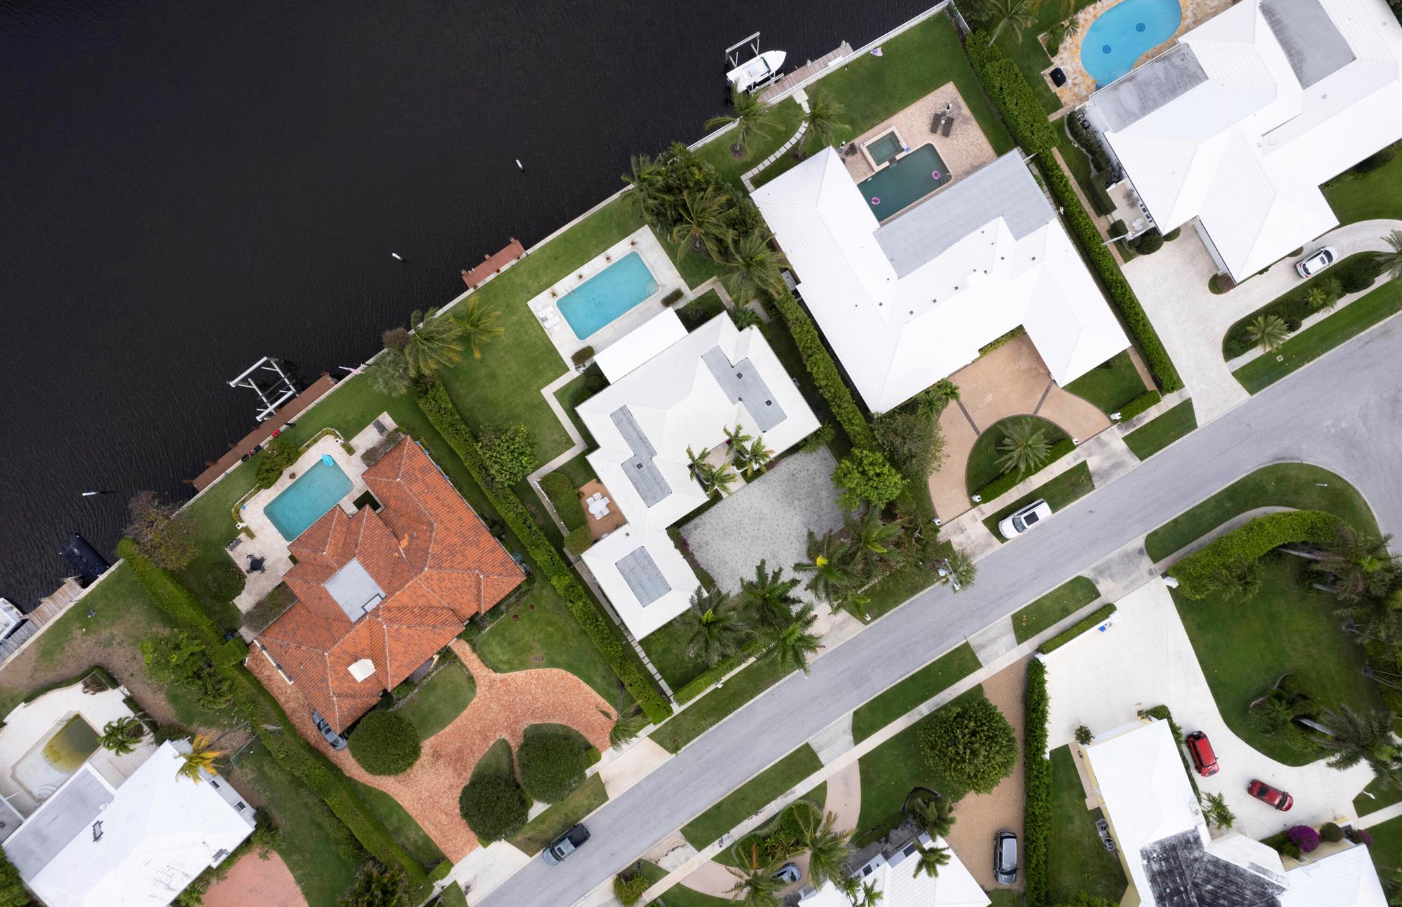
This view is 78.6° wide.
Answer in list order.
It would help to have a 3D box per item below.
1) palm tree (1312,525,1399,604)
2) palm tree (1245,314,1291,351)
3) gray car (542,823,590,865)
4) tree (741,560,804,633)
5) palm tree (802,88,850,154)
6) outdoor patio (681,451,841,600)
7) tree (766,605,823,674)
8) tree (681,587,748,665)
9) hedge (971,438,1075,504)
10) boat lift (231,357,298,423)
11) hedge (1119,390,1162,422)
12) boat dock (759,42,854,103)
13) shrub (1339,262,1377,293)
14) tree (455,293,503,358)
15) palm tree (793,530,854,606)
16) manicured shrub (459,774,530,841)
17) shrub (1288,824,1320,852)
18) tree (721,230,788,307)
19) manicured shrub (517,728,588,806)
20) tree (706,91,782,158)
[{"bbox_3d":[59.200,9.900,81.200,6.500,12.600,6.800,0,90,0],"label":"palm tree"},{"bbox_3d":[55.400,-11.750,85.100,4.200,4.700,3.900,0,90,0],"label":"palm tree"},{"bbox_3d":[-13.700,39.750,86.600,5.250,1.800,1.950,-37,90,0],"label":"gray car"},{"bbox_3d":[6.457,12.934,80.283,5.670,8.000,6.570,0,91,0],"label":"tree"},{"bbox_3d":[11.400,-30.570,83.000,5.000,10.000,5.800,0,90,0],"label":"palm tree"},{"bbox_3d":[7.370,6.920,88.000,16.900,0.150,8.500,-31,90,0],"label":"outdoor patio"},{"bbox_3d":[8.900,17.700,83.900,5.300,7.100,6.100,0,90,0],"label":"tree"},{"bbox_3d":[1.246,17.118,84.725,6.700,7.400,6.700,0,90,0],"label":"tree"},{"bbox_3d":[32.940,1.840,87.400,11.300,1.200,1.300,-30,90,0],"label":"hedge"},{"bbox_3d":[-43.950,-6.600,87.350,4.700,3.000,4.800,-36,90,0],"label":"boat lift"},{"bbox_3d":[44.300,-4.750,86.950,4.250,1.150,1.400,-31,90,0],"label":"hedge"},{"bbox_3d":[10.670,-39.070,88.500,11.100,0.900,1.400,-30,90,0],"label":"boat dock"},{"bbox_3d":[63.697,-16.932,83.288,3.400,1.400,2.120,-27,91,0],"label":"shrub"},{"bbox_3d":[-21.210,-12.040,84.300,5.000,7.500,6.000,0,90,0],"label":"tree"},{"bbox_3d":[11.580,10.860,83.600,6.200,8.800,6.600,0,90,0],"label":"palm tree"},{"bbox_3d":[-20.818,35.620,86.104,6.700,4.800,6.700,0,90,0],"label":"manicured shrub"},{"bbox_3d":[61.706,39.385,87.622,2.900,2.200,2.900,0,90,0],"label":"shrub"},{"bbox_3d":[4.780,-16.834,79.725,5.930,8.000,6.820,0,91,0],"label":"tree"},{"bbox_3d":[-14.113,29.928,82.605,6.820,3.800,7.130,0,91,0],"label":"manicured shrub"},{"bbox_3d":[4.000,-31.100,82.900,6.700,9.000,5.900,0,90,0],"label":"tree"}]

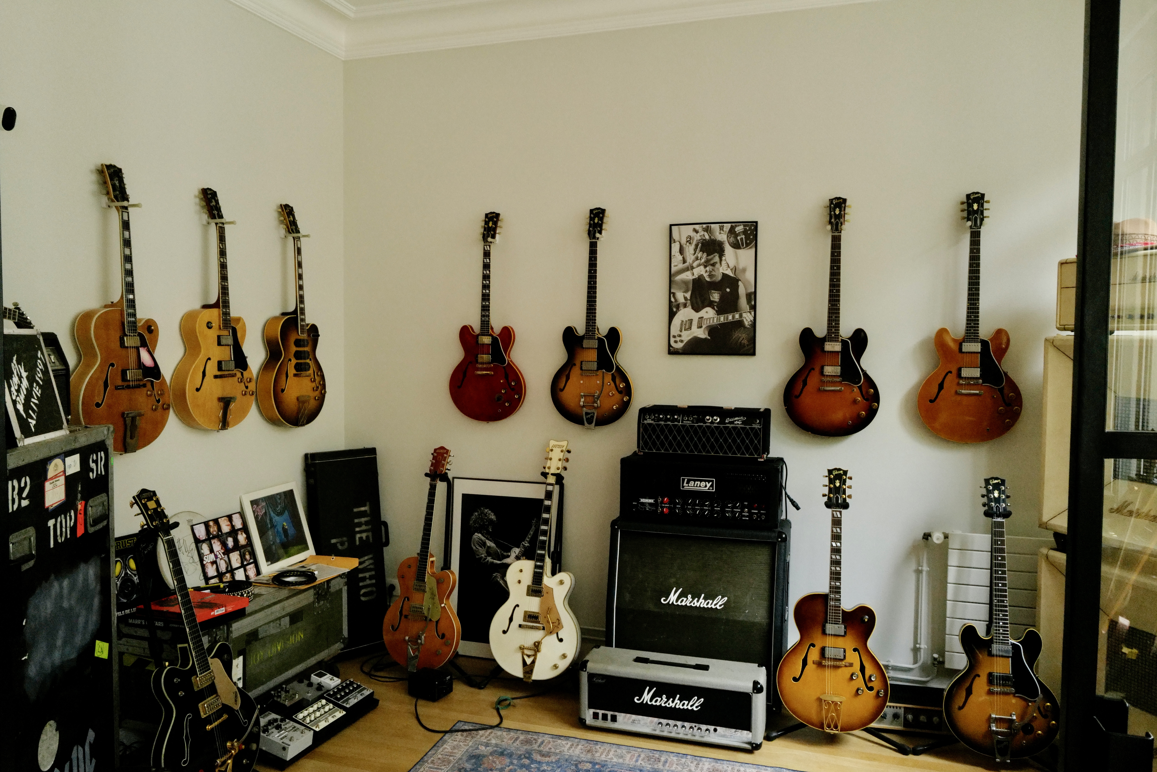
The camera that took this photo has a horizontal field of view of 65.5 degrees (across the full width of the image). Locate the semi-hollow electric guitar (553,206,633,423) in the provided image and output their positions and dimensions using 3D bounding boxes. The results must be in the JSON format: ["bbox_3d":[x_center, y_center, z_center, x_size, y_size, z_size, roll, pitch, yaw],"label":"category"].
[{"bbox_3d":[0.062,-0.323,4.314,0.405,1.055,0.095,1,3,19],"label":"semi-hollow electric guitar"}]

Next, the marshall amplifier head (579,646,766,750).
[{"bbox_3d":[0.397,1.298,3.780,0.750,0.297,0.215,1,3,17],"label":"marshall amplifier head"}]

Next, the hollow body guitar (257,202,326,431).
[{"bbox_3d":[-1.357,-0.332,4.319,0.140,1.065,0.425,1,3,18],"label":"hollow body guitar"}]

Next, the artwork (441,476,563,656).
[{"bbox_3d":[-0.377,0.928,4.535,0.612,0.895,0.025,1,-6,18],"label":"artwork"}]

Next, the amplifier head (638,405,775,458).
[{"bbox_3d":[0.572,0.209,4.071,0.556,0.210,0.280,1,3,17],"label":"amplifier head"}]

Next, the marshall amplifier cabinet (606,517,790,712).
[{"bbox_3d":[0.540,0.996,4.045,0.770,0.775,0.360,1,3,17],"label":"marshall amplifier cabinet"}]

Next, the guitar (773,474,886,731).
[{"bbox_3d":[1.026,0.849,3.599,0.426,1.041,0.110,1,-7,18],"label":"guitar"}]

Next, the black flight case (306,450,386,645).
[{"bbox_3d":[-1.169,0.844,4.577,0.345,1.020,0.143,-1,-6,-40],"label":"black flight case"}]

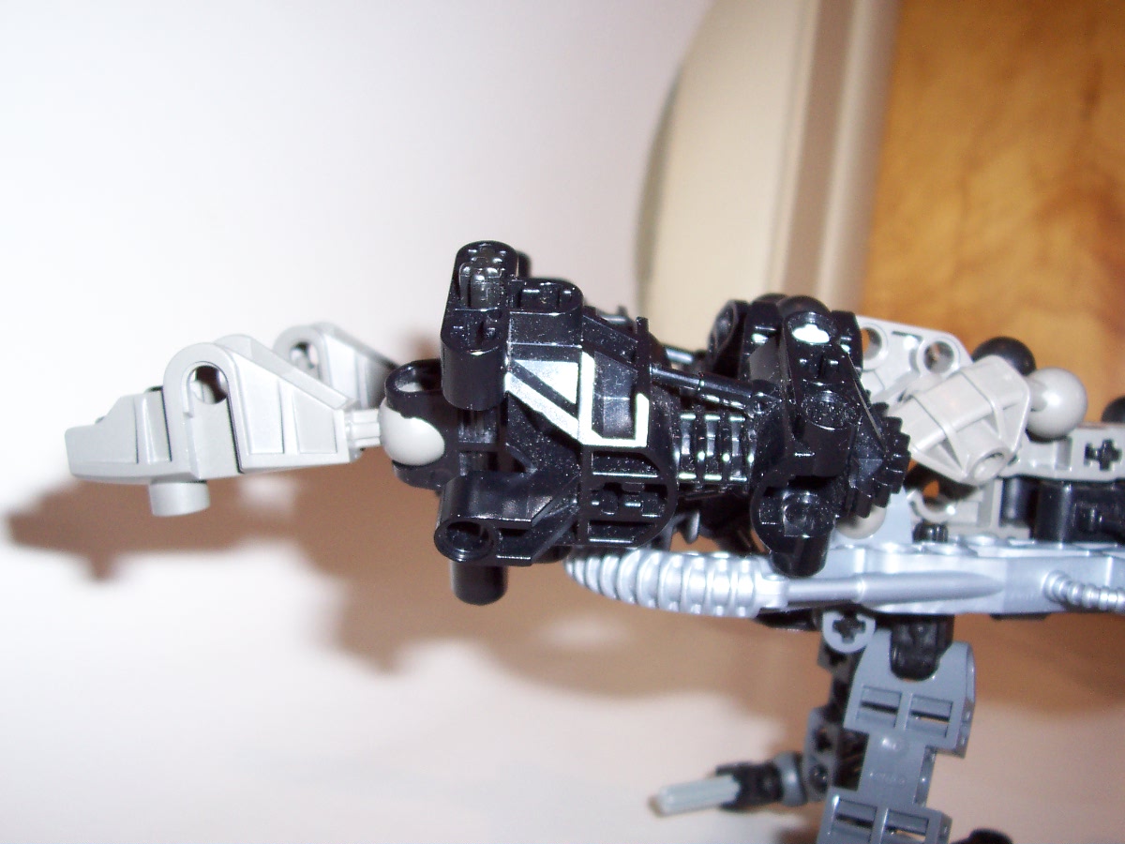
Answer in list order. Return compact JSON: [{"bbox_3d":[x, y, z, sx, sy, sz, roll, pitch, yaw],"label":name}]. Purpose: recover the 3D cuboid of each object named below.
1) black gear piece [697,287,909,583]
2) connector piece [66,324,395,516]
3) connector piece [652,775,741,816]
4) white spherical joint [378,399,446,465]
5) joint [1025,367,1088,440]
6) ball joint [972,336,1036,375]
[{"bbox_3d":[0.035,0.001,0.175,0.028,0.036,0.026,4,10,15],"label":"black gear piece"},{"bbox_3d":[-0.043,0.000,0.159,0.041,0.022,0.017,-5,8,-5],"label":"connector piece"},{"bbox_3d":[0.021,0.058,0.186,0.015,0.005,0.005,-12,9,-7],"label":"connector piece"},{"bbox_3d":[-0.020,0.001,0.159,0.010,0.010,0.010,4,12,0],"label":"white spherical joint"},{"bbox_3d":[0.070,-0.003,0.173,0.010,0.010,0.010,4,12,0],"label":"joint"},{"bbox_3d":[0.068,-0.008,0.186,0.010,0.010,0.010,4,12,0],"label":"ball joint"}]

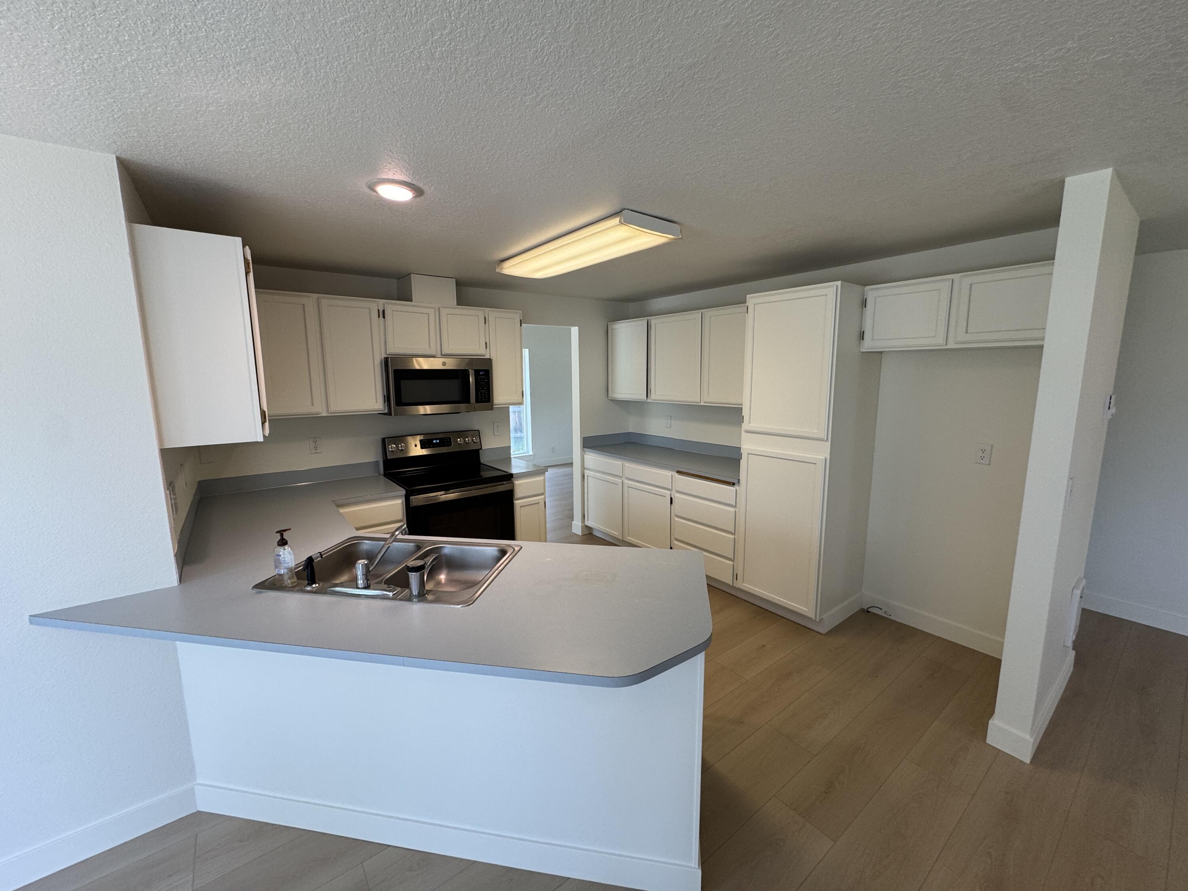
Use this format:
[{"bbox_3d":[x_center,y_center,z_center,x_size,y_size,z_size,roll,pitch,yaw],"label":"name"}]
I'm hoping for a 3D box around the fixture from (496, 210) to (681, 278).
[{"bbox_3d":[-0.096,-1.076,2.688,0.383,0.072,1.220,-7,11,-37],"label":"fixture"}]

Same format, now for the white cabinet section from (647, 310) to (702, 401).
[{"bbox_3d":[0.804,-0.765,4.259,0.300,0.753,0.615,-7,11,-37],"label":"white cabinet section"}]

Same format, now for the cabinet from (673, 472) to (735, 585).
[{"bbox_3d":[1.076,0.597,3.891,0.616,0.784,0.650,-7,11,-37],"label":"cabinet"}]

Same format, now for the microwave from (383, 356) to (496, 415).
[{"bbox_3d":[-1.205,-0.458,3.684,0.759,0.407,0.378,-7,11,-37],"label":"microwave"}]

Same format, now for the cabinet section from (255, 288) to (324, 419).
[{"bbox_3d":[-2.008,-0.567,3.080,0.422,0.756,0.330,-7,11,-37],"label":"cabinet section"}]

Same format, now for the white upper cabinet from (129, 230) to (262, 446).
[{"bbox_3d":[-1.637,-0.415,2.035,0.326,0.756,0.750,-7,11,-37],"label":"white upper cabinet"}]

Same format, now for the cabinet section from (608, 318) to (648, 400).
[{"bbox_3d":[0.433,-0.836,4.734,0.300,0.753,0.570,-7,11,-37],"label":"cabinet section"}]

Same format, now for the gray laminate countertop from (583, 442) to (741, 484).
[{"bbox_3d":[0.705,0.126,4.298,0.628,0.040,1.859,-7,11,-37],"label":"gray laminate countertop"}]

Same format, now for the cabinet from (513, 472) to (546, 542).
[{"bbox_3d":[-0.688,0.598,4.063,0.295,0.804,0.642,-7,11,-37],"label":"cabinet"}]

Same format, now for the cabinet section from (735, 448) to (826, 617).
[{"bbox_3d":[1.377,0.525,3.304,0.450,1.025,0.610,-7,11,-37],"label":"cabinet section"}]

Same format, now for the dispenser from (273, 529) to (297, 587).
[{"bbox_3d":[-1.114,0.400,1.729,0.055,0.200,0.065,6,11,39],"label":"dispenser"}]

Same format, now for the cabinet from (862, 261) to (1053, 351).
[{"bbox_3d":[2.036,-0.727,2.648,0.322,0.386,0.930,-7,11,-37],"label":"cabinet"}]

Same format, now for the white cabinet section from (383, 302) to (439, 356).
[{"bbox_3d":[-1.365,-0.828,3.501,0.375,0.357,0.300,-7,11,-37],"label":"white cabinet section"}]

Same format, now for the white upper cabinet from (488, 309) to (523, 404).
[{"bbox_3d":[-0.795,-0.714,3.993,0.304,0.756,0.330,-7,11,-37],"label":"white upper cabinet"}]

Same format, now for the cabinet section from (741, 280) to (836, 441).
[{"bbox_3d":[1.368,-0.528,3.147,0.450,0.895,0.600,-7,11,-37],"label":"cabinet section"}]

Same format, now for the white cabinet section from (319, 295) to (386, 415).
[{"bbox_3d":[-1.670,-0.603,3.295,0.380,0.737,0.300,-7,11,-37],"label":"white cabinet section"}]

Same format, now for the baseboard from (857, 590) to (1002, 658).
[{"bbox_3d":[2.176,1.143,3.020,0.015,0.120,0.930,-7,11,-37],"label":"baseboard"}]

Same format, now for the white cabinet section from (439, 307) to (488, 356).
[{"bbox_3d":[-1.061,-0.866,3.734,0.385,0.357,0.300,-7,11,-37],"label":"white cabinet section"}]

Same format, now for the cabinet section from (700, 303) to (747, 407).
[{"bbox_3d":[1.175,-0.695,3.786,0.300,0.753,0.585,-7,11,-37],"label":"cabinet section"}]

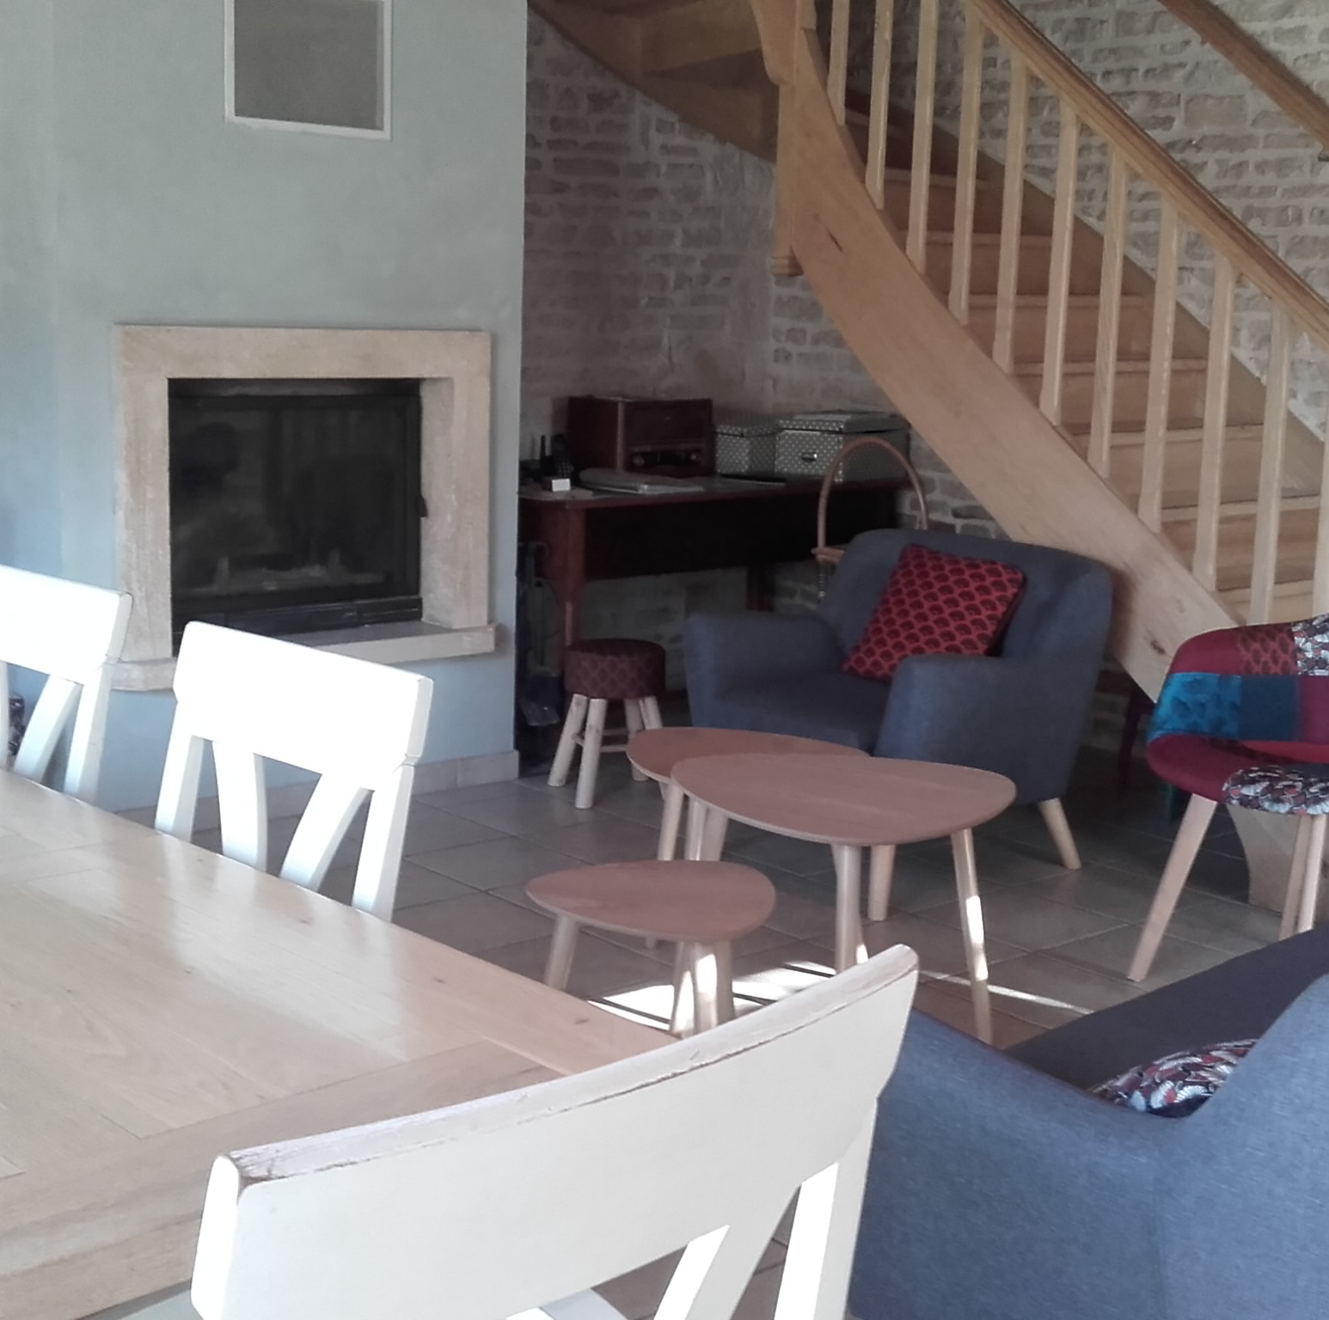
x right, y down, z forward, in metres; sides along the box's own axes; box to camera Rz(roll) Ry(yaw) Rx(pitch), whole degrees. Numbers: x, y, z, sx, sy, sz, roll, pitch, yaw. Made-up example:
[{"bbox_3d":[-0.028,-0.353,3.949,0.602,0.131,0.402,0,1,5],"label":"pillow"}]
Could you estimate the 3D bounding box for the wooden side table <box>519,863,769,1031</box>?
[{"bbox_3d":[-0.021,0.550,2.893,0.400,0.385,0.400,7,11,29],"label":"wooden side table"}]

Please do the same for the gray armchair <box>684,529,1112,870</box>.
[{"bbox_3d":[0.566,0.116,4.426,0.760,0.770,0.760,-7,13,-42],"label":"gray armchair"}]

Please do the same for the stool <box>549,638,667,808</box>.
[{"bbox_3d":[-0.137,0.167,5.054,0.300,0.410,0.300,2,10,0],"label":"stool"}]

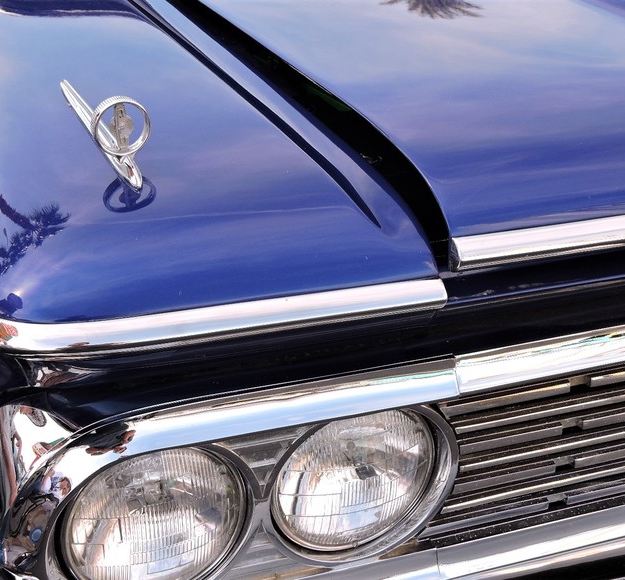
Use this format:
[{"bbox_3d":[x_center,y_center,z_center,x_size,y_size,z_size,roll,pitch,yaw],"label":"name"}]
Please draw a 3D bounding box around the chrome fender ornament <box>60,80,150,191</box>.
[{"bbox_3d":[-0.199,-0.175,1.230,0.049,0.063,0.262,-12,32,-20],"label":"chrome fender ornament"}]

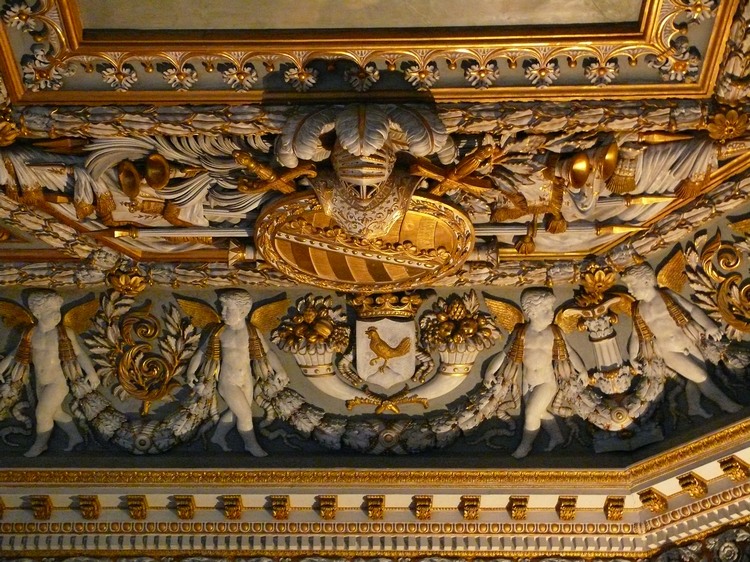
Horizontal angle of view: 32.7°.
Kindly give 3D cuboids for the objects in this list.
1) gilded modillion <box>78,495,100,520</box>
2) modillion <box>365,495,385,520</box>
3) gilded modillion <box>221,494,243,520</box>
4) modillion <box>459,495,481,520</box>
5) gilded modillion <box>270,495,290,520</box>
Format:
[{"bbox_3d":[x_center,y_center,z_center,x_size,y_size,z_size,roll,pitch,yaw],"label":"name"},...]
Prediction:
[{"bbox_3d":[-1.589,1.265,7.136,0.093,0.084,0.140,0,-38,3],"label":"gilded modillion"},{"bbox_3d":[0.010,1.332,7.505,0.101,0.080,0.158,0,-36,2],"label":"modillion"},{"bbox_3d":[-0.829,1.336,7.533,0.101,0.080,0.158,0,-36,2],"label":"gilded modillion"},{"bbox_3d":[0.570,1.329,7.487,0.101,0.080,0.158,0,-36,2],"label":"modillion"},{"bbox_3d":[-0.519,1.258,7.089,0.093,0.084,0.140,0,-38,3],"label":"gilded modillion"}]

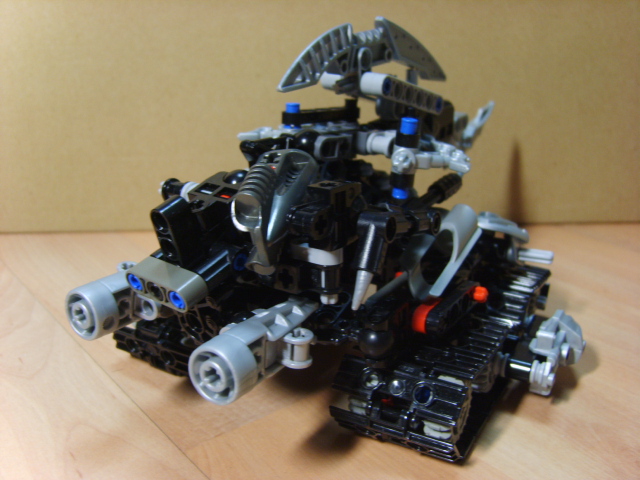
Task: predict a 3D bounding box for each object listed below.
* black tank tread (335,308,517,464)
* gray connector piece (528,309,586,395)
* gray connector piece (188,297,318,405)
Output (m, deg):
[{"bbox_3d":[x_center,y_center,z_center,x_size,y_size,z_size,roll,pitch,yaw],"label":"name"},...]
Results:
[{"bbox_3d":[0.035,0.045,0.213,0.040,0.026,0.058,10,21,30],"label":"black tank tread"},{"bbox_3d":[0.078,0.038,0.212,0.017,0.022,0.022,10,21,30],"label":"gray connector piece"},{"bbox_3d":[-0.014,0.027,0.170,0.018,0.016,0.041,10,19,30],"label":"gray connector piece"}]

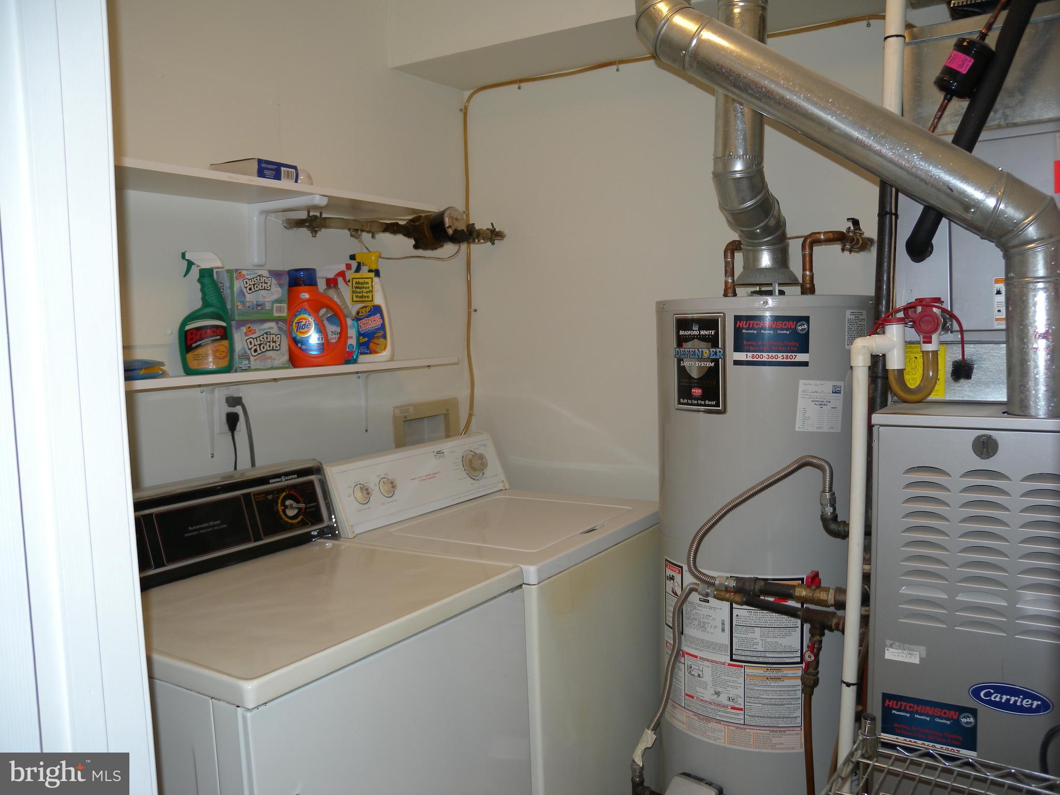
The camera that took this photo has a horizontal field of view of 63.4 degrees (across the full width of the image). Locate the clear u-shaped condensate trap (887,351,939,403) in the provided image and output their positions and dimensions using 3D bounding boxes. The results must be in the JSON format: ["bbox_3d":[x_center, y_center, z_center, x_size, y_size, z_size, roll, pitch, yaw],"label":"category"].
[{"bbox_3d":[0.755,-0.042,1.690,0.098,0.105,0.032,0,5,12],"label":"clear u-shaped condensate trap"}]

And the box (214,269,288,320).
[{"bbox_3d":[-0.620,-0.227,1.920,0.075,0.111,0.133,2,6,39],"label":"box"}]

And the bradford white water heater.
[{"bbox_3d":[0.554,0.491,2.042,0.550,1.448,0.508,-6,7,-44],"label":"bradford white water heater"}]

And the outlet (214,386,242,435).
[{"bbox_3d":[-0.732,0.032,2.087,0.012,0.116,0.072,2,6,33],"label":"outlet"}]

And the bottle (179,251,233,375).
[{"bbox_3d":[-0.689,-0.178,1.825,0.063,0.260,0.108,3,6,40],"label":"bottle"}]

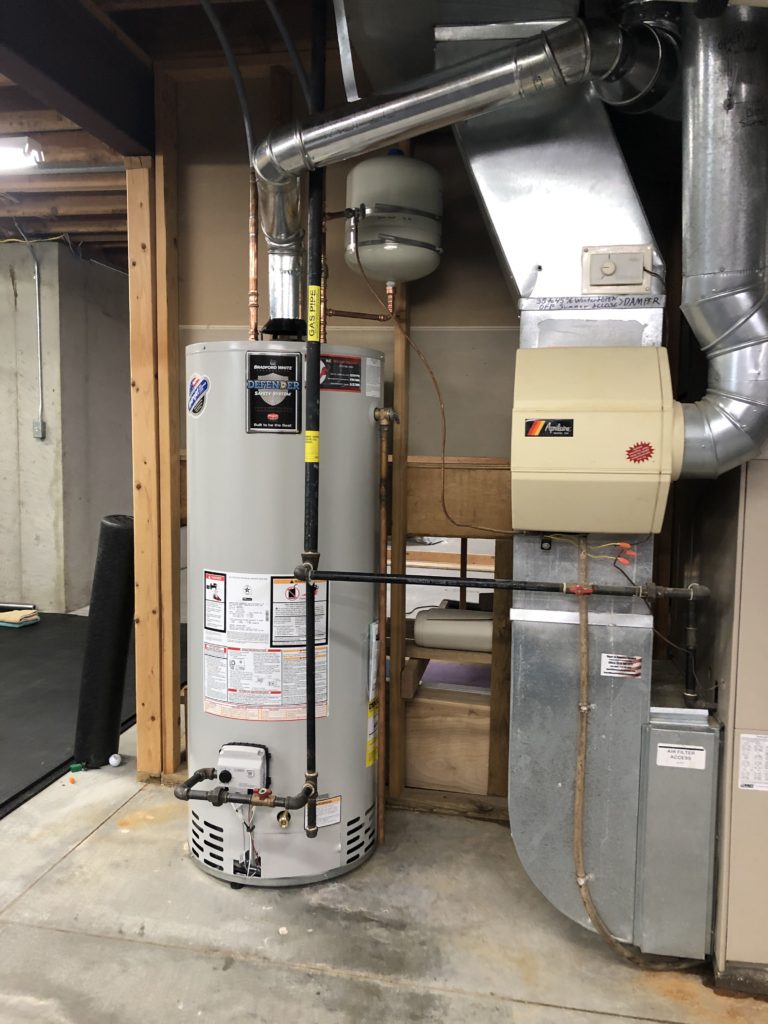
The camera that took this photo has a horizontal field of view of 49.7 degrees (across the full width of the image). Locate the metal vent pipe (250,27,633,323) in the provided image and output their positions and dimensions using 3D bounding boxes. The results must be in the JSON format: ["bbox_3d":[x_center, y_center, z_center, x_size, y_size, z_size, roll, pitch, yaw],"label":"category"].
[{"bbox_3d":[0.133,-0.908,2.254,0.985,0.746,0.156,2,5,13],"label":"metal vent pipe"}]

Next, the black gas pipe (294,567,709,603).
[{"bbox_3d":[0.249,0.167,1.934,0.957,0.042,0.052,2,5,13],"label":"black gas pipe"}]

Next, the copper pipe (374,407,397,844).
[{"bbox_3d":[0.001,0.324,2.279,0.055,1.220,0.045,2,5,12],"label":"copper pipe"}]

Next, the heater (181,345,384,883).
[{"bbox_3d":[-0.291,0.274,2.410,0.565,1.456,0.600,1,5,4],"label":"heater"}]

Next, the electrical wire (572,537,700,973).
[{"bbox_3d":[0.587,0.560,1.891,0.294,1.005,0.050,2,5,12],"label":"electrical wire"}]

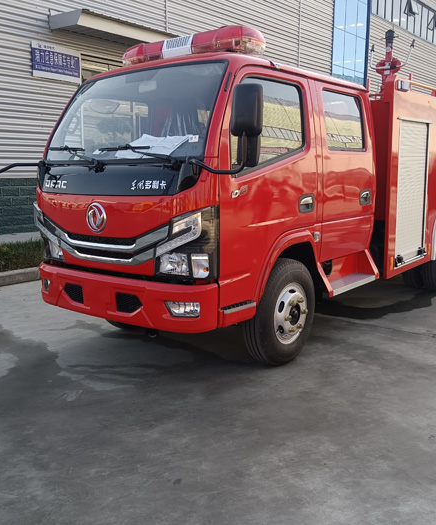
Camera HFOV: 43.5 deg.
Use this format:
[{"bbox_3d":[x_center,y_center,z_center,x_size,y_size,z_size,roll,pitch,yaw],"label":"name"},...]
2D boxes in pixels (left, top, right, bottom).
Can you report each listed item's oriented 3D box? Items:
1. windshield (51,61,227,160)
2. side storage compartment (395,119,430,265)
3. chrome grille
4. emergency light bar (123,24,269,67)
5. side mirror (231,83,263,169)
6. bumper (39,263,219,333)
[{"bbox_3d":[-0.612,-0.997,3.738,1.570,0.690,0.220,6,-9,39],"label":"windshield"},{"bbox_3d":[1.928,-0.687,5.404,0.080,1.380,0.930,6,12,39],"label":"side storage compartment"},{"bbox_3d":[-0.793,-0.176,3.661,1.360,0.310,0.140,6,12,39],"label":"chrome grille"},{"bbox_3d":[-0.217,-1.618,4.143,1.270,0.160,0.300,6,12,39],"label":"emergency light bar"},{"bbox_3d":[0.170,-0.747,3.056,0.180,0.475,0.120,4,10,27],"label":"side mirror"},{"bbox_3d":[-0.752,0.207,3.735,1.770,0.310,0.260,6,12,39],"label":"bumper"}]

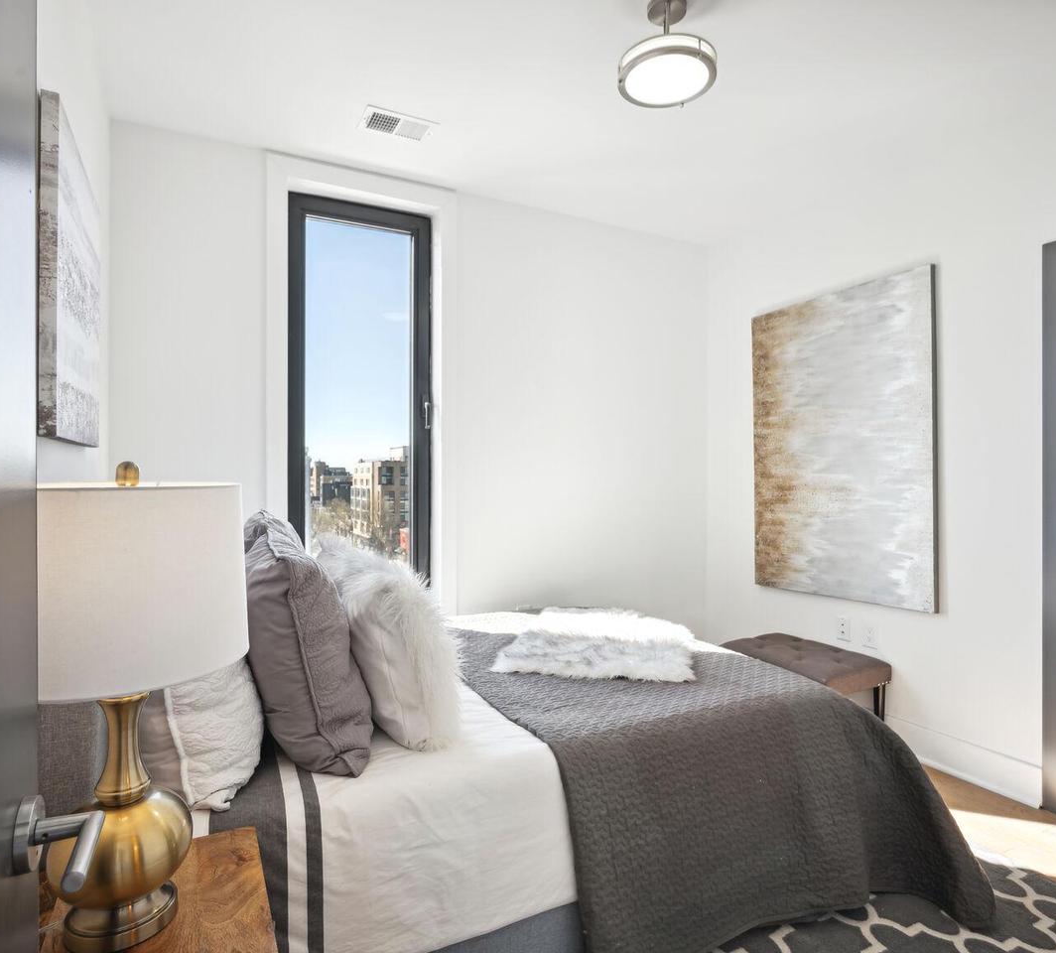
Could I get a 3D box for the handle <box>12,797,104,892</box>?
[{"bbox_3d":[-0.424,0.332,0.535,0.065,0.070,0.135,0,0,-28],"label":"handle"}]

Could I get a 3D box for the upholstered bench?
[{"bbox_3d":[1.258,1.055,2.804,0.480,0.430,0.610,0,0,-30],"label":"upholstered bench"}]

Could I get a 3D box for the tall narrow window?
[{"bbox_3d":[-0.823,-0.300,2.954,0.708,2.040,0.080,0,0,-26],"label":"tall narrow window"}]

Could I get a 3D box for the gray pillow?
[{"bbox_3d":[-0.568,0.408,1.501,0.190,0.520,0.550,-16,7,-25],"label":"gray pillow"}]

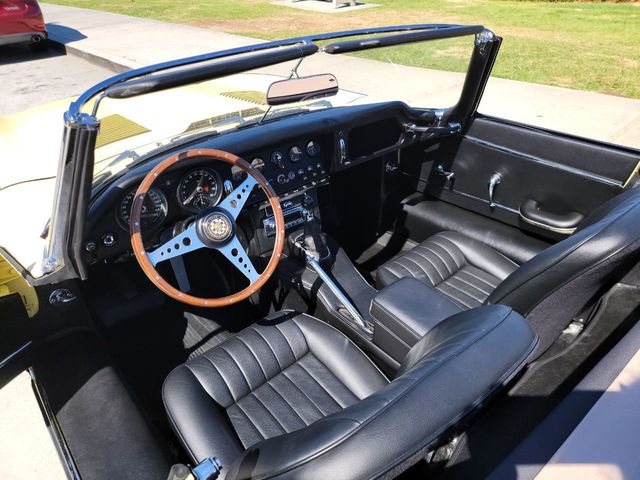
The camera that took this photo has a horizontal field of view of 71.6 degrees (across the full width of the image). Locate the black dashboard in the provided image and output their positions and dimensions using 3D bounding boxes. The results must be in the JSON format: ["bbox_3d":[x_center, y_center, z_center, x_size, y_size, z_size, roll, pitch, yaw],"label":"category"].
[{"bbox_3d":[-0.127,-0.243,1.399,1.230,0.230,0.185,-25,41,-33],"label":"black dashboard"}]

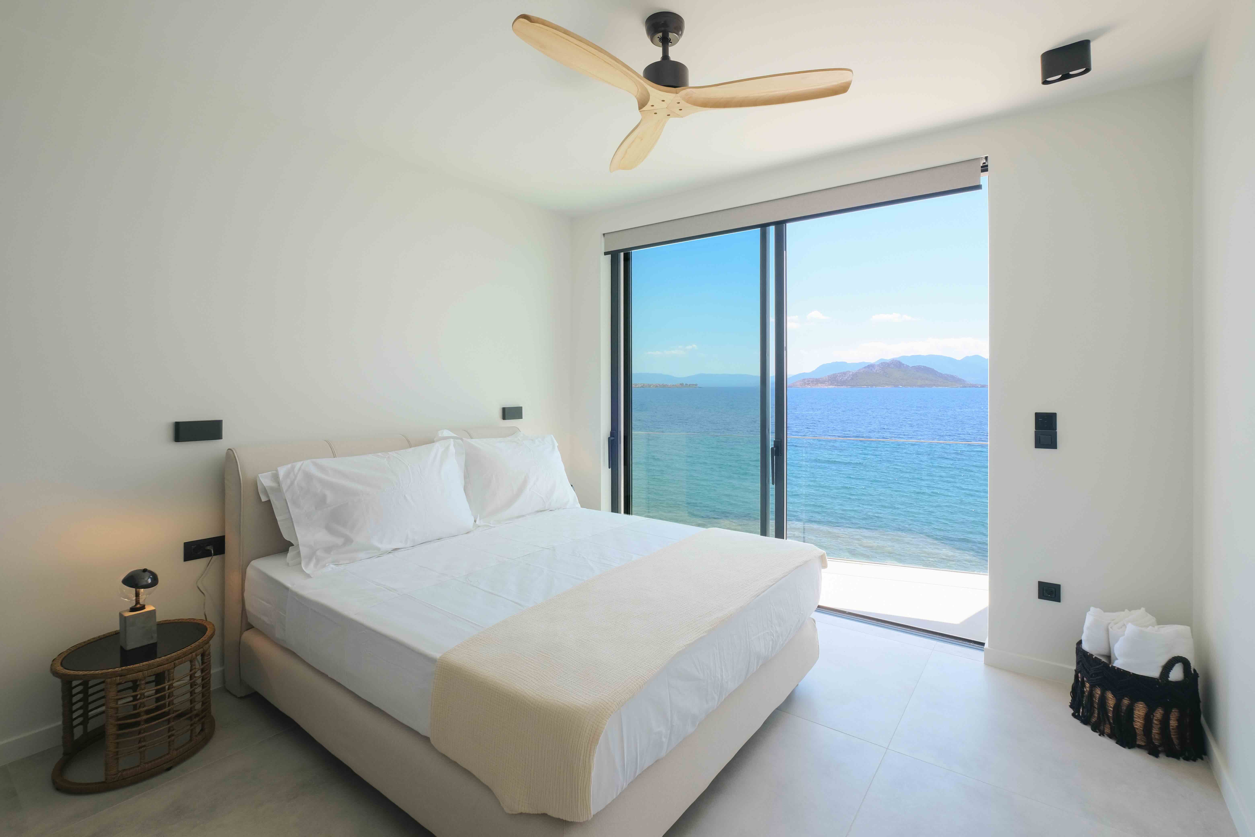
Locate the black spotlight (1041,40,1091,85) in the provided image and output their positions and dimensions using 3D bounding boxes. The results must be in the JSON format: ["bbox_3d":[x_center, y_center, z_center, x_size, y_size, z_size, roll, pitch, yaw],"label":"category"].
[{"bbox_3d":[1.696,-1.375,2.025,0.150,0.110,0.085,1,2,36],"label":"black spotlight"}]

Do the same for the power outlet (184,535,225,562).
[{"bbox_3d":[-1.948,0.599,2.414,0.013,0.086,0.152,1,2,36],"label":"power outlet"}]

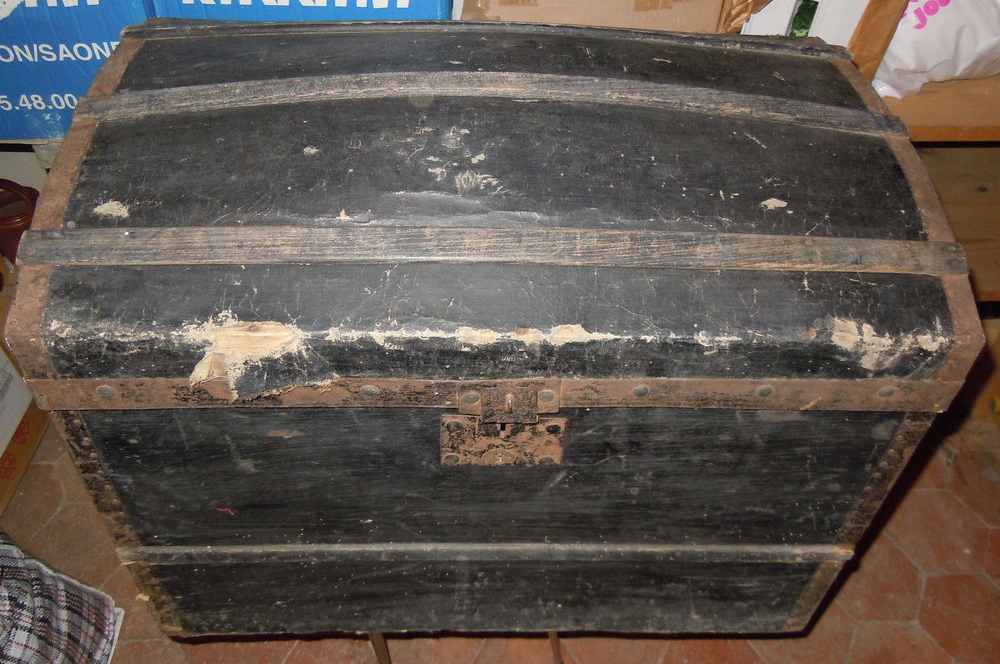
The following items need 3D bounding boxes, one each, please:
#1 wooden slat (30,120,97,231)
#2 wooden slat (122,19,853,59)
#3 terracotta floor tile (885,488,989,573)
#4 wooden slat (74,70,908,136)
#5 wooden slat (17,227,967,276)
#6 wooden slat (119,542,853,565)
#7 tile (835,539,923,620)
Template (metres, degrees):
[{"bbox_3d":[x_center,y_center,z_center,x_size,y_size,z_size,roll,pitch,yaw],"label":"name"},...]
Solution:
[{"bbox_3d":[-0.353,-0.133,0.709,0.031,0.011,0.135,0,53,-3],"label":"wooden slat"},{"bbox_3d":[-0.004,-0.299,0.888,0.740,0.022,0.032,0,34,-3],"label":"wooden slat"},{"bbox_3d":[0.812,0.373,1.621,0.202,0.015,0.175,0,45,-2],"label":"terracotta floor tile"},{"bbox_3d":[0.001,-0.202,0.761,0.740,0.038,0.032,0,49,-3],"label":"wooden slat"},{"bbox_3d":[0.004,-0.065,0.673,0.740,0.019,0.032,0,65,-3],"label":"wooden slat"},{"bbox_3d":[-0.005,0.220,0.858,0.720,0.026,0.011,0,45,-3],"label":"wooden slat"},{"bbox_3d":[0.658,0.438,1.551,0.202,0.015,0.175,0,45,-2],"label":"tile"}]

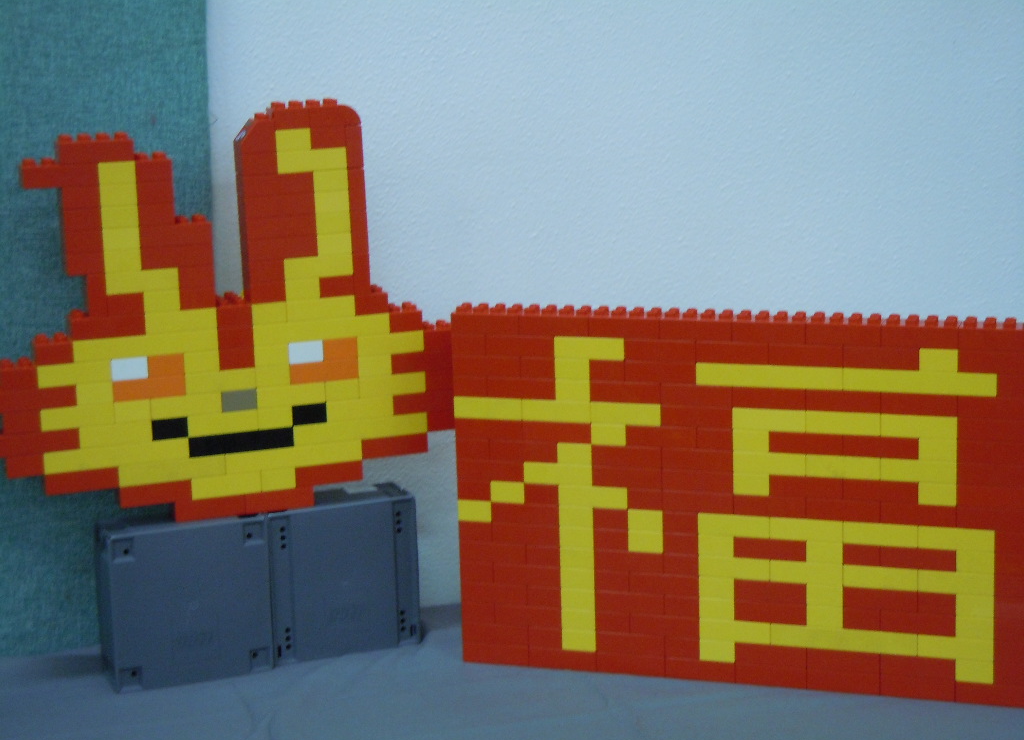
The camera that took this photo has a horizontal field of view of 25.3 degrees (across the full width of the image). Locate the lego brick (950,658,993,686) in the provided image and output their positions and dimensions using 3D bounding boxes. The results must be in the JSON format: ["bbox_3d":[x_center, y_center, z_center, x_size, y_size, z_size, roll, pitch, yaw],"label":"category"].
[{"bbox_3d":[0.398,0.253,1.952,0.032,0.020,0.032,2,12,19],"label":"lego brick"}]

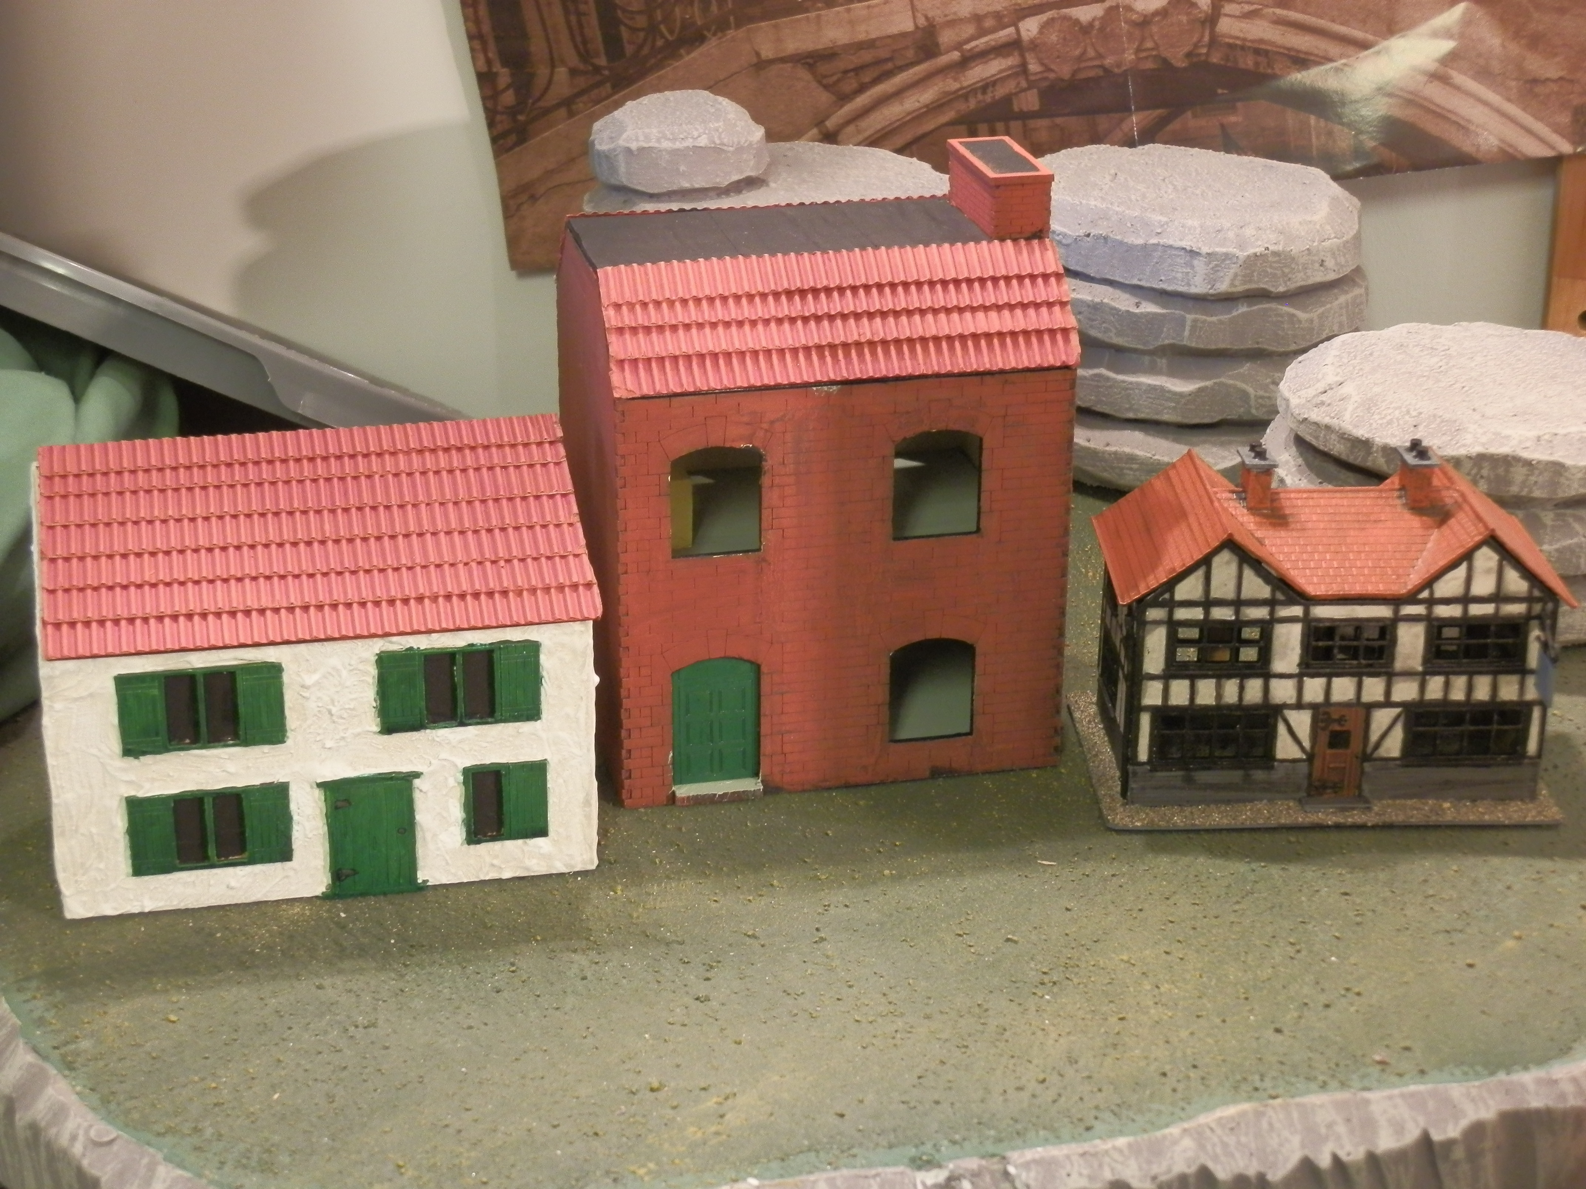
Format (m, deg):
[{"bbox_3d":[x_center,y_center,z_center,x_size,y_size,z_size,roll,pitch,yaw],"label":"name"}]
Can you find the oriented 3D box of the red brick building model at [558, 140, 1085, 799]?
[{"bbox_3d":[0.004,-0.042,0.809,0.129,0.164,0.115,-5,23,-12],"label":"red brick building model"}]

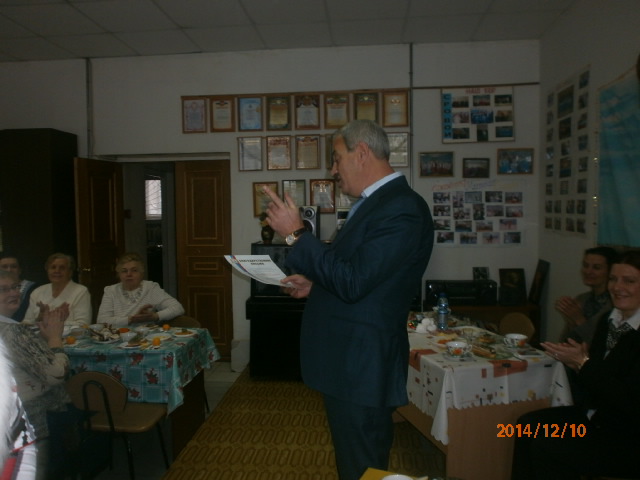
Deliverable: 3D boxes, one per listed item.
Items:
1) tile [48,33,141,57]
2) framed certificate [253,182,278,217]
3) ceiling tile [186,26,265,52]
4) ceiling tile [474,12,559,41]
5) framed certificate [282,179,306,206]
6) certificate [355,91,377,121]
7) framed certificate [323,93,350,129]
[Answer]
[{"bbox_3d":[-2.016,-1.737,4.452,0.605,0.020,0.580,-1,3,5],"label":"tile"},{"bbox_3d":[-0.503,-0.373,4.651,0.230,0.320,0.020,-1,3,5],"label":"framed certificate"},{"bbox_3d":[-0.820,-1.775,4.371,0.605,0.020,0.555,0,0,5],"label":"ceiling tile"},{"bbox_3d":[1.611,-1.770,4.121,0.605,0.020,0.580,-1,3,5],"label":"ceiling tile"},{"bbox_3d":[-0.238,-0.392,4.601,0.221,0.312,0.020,0,0,5],"label":"framed certificate"},{"bbox_3d":[0.422,-1.182,4.532,0.221,0.312,0.020,0,0,5],"label":"certificate"},{"bbox_3d":[0.158,-1.168,4.555,0.228,0.314,0.020,-1,3,5],"label":"framed certificate"}]

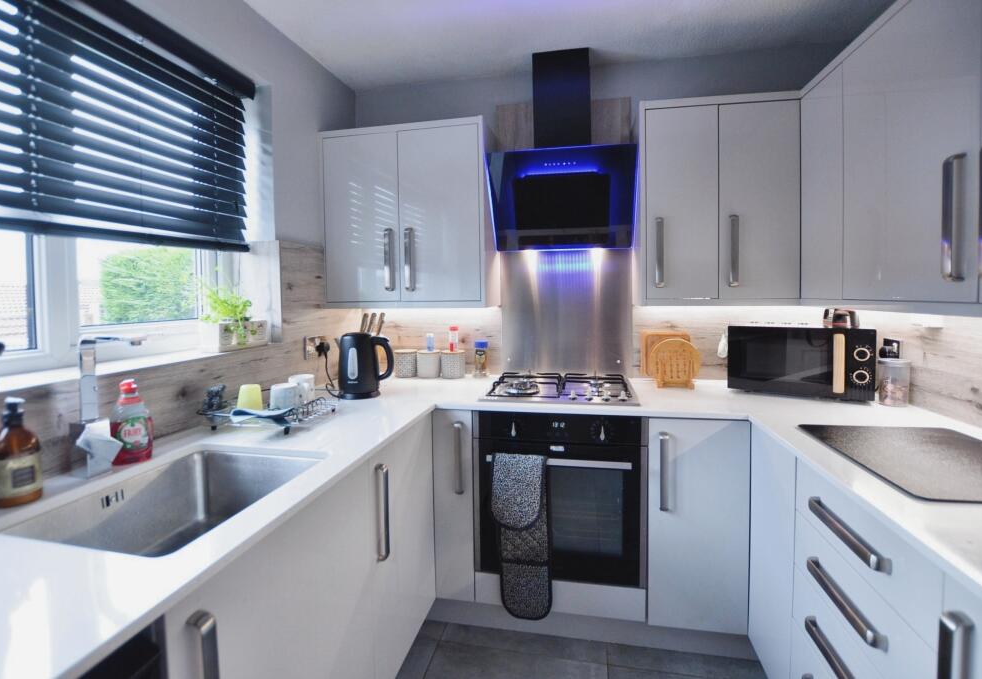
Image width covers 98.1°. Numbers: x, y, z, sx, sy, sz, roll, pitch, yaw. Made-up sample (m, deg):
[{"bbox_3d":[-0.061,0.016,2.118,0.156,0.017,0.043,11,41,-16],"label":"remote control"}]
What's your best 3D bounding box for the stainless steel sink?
[{"bbox_3d":[-0.605,0.401,0.862,0.383,0.190,0.432,1,5,11],"label":"stainless steel sink"}]

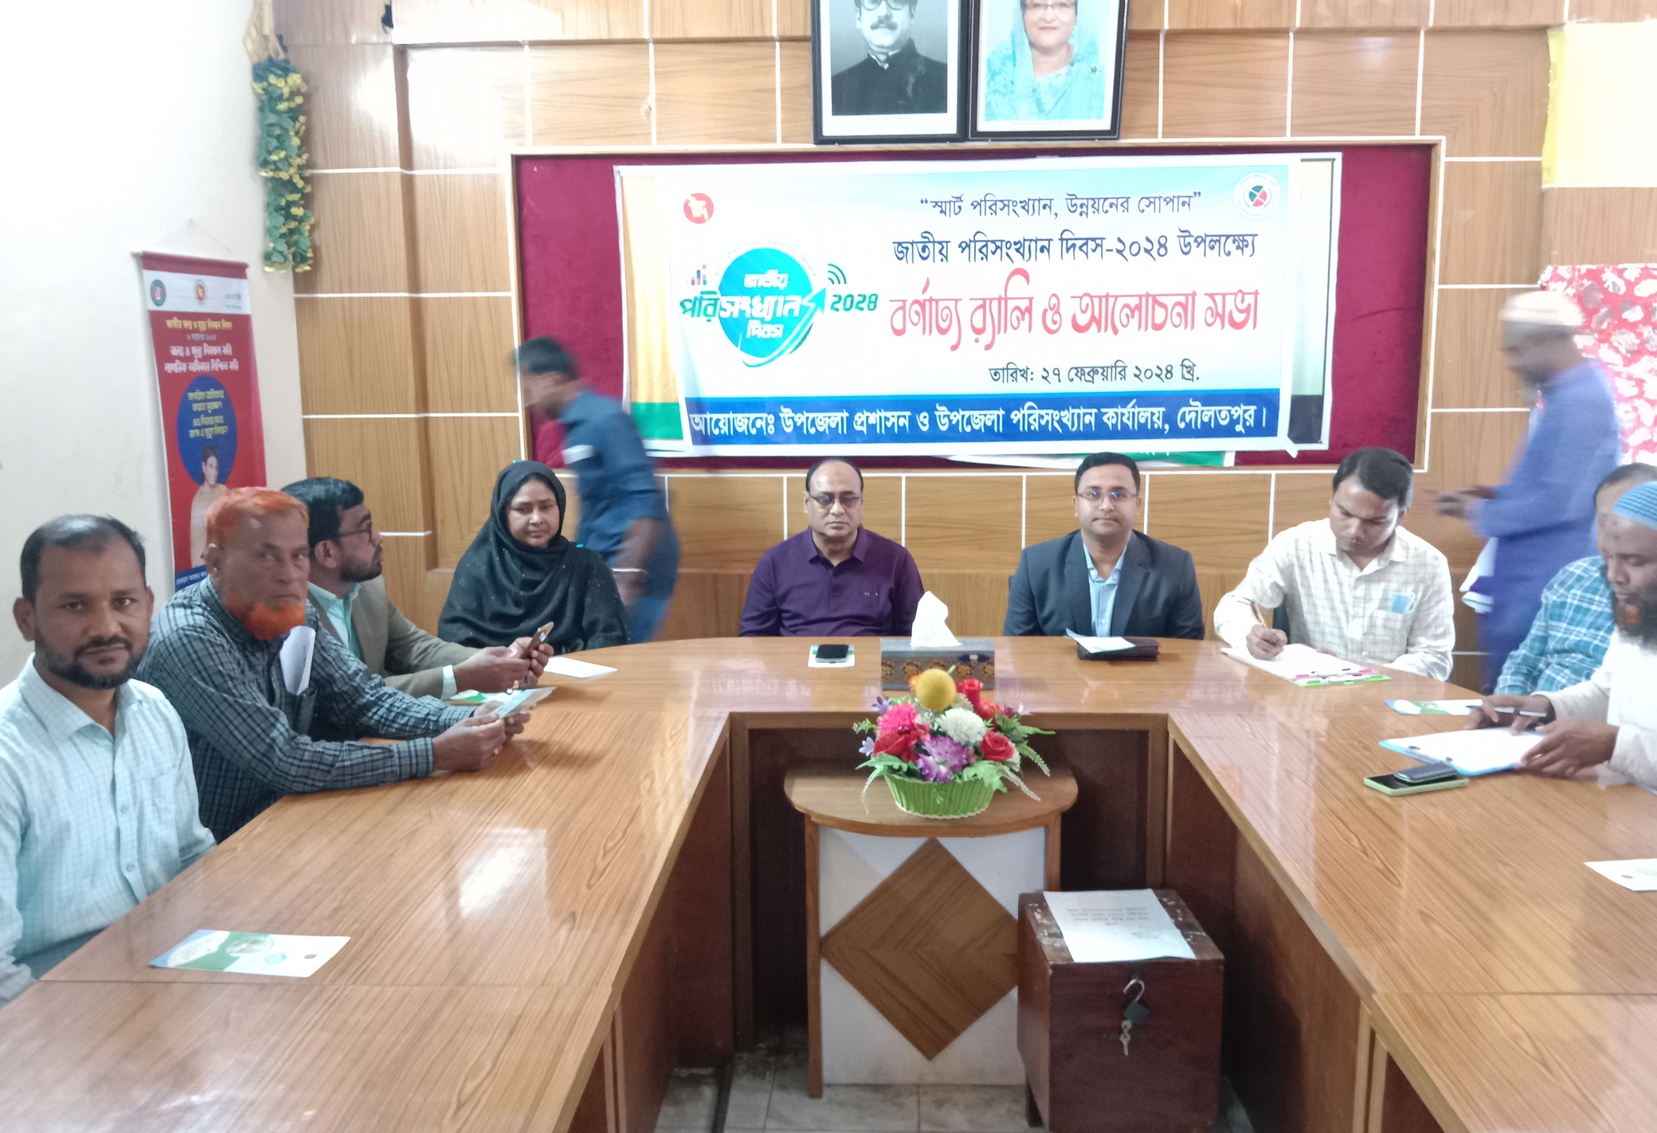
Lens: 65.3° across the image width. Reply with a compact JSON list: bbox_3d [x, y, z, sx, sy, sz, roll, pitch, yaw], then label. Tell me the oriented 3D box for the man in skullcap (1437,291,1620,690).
[{"bbox_3d":[1.847,0.091,3.414,0.500,1.640,0.500,-1,10,-3],"label":"man in skullcap"}]

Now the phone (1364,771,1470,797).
[{"bbox_3d":[1.003,0.366,2.210,0.161,0.012,0.074,-4,11,-20],"label":"phone"}]

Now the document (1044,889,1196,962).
[{"bbox_3d":[0.530,0.659,2.386,0.210,0.004,0.293,-1,10,-1],"label":"document"}]

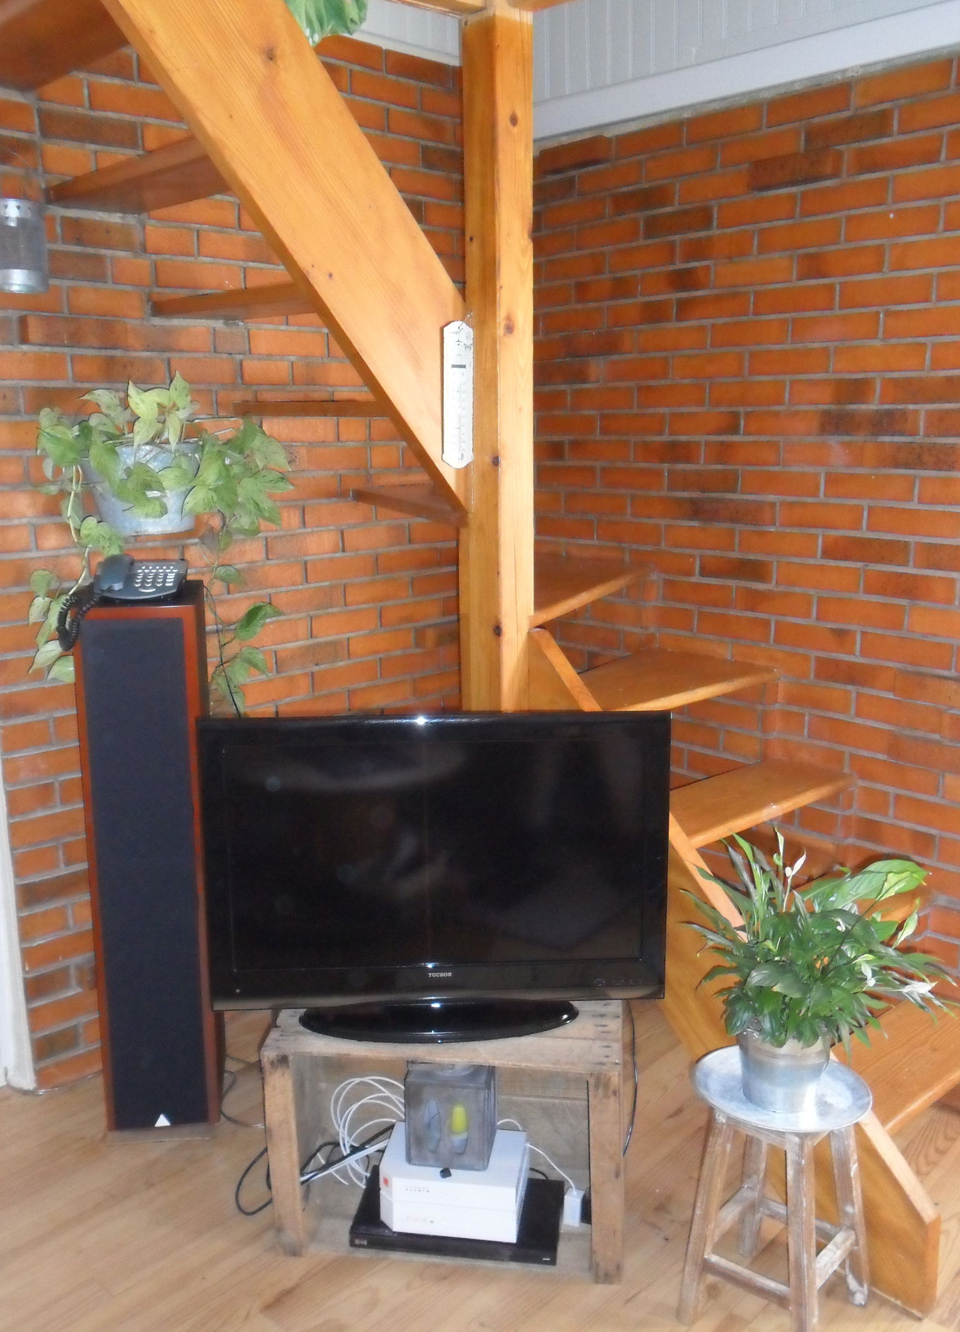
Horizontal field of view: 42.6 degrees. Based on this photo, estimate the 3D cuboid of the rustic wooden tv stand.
[{"bbox_3d":[-0.043,0.806,2.214,0.593,0.380,0.330,1,11,7],"label":"rustic wooden tv stand"}]

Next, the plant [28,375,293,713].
[{"bbox_3d":[-0.664,-0.243,2.559,0.460,0.668,0.260,-10,14,-42],"label":"plant"}]

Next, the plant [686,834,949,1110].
[{"bbox_3d":[0.516,0.455,1.880,0.375,0.405,0.330,0,11,0],"label":"plant"}]

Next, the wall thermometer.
[{"bbox_3d":[-0.041,-0.507,2.312,0.068,0.271,0.015,-8,13,-36],"label":"wall thermometer"}]

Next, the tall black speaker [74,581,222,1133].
[{"bbox_3d":[-0.674,0.387,2.578,0.224,1.080,0.316,-2,11,-9],"label":"tall black speaker"}]

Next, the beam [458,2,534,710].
[{"bbox_3d":[0.039,-0.158,2.412,0.097,2.200,0.097,-10,14,-42],"label":"beam"}]

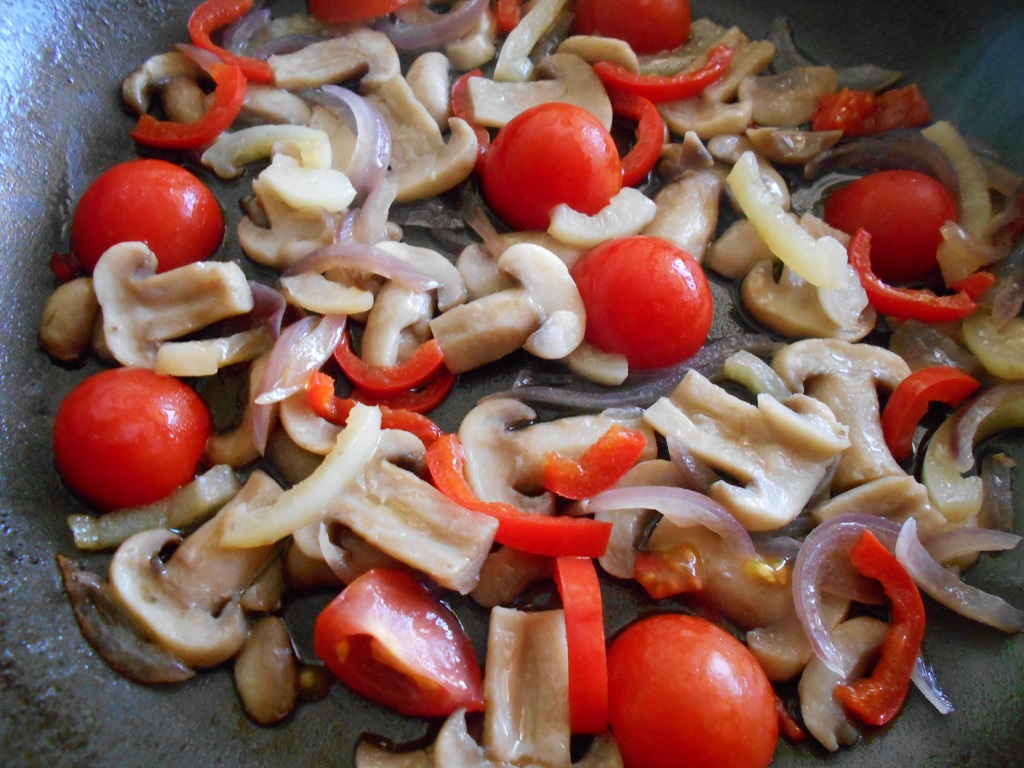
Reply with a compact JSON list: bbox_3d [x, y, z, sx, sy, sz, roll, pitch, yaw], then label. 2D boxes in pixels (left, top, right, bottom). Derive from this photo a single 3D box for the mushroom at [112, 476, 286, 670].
[{"bbox_3d":[-0.061,0.037,0.160,0.028,0.013,0.035,24,64,10],"label":"mushroom"}]

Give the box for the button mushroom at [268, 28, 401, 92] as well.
[{"bbox_3d":[-0.048,-0.083,0.211,0.034,0.012,0.023,-9,56,-9],"label":"button mushroom"}]

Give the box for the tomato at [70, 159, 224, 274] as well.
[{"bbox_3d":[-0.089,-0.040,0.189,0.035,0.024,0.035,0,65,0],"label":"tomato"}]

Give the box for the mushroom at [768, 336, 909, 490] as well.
[{"bbox_3d":[0.074,0.009,0.176,0.029,0.012,0.037,8,62,2],"label":"mushroom"}]

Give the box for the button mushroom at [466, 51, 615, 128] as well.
[{"bbox_3d":[0.007,-0.072,0.209,0.038,0.012,0.030,-4,62,-5],"label":"button mushroom"}]

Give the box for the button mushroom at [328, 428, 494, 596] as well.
[{"bbox_3d":[-0.022,0.029,0.162,0.035,0.012,0.029,25,64,11],"label":"button mushroom"}]

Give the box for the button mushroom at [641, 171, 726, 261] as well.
[{"bbox_3d":[0.045,-0.042,0.200,0.021,0.013,0.035,17,66,8],"label":"button mushroom"}]

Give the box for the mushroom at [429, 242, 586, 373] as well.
[{"bbox_3d":[-0.001,-0.013,0.179,0.036,0.013,0.027,-20,65,-13],"label":"mushroom"}]

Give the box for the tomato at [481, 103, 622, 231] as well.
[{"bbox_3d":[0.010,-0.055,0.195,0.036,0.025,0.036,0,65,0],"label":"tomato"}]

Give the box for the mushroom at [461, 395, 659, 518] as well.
[{"bbox_3d":[0.011,0.015,0.172,0.043,0.011,0.026,-5,65,-2],"label":"mushroom"}]

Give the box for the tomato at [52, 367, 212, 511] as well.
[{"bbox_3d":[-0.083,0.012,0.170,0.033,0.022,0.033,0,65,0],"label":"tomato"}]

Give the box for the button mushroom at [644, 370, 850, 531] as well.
[{"bbox_3d":[0.050,0.013,0.168,0.036,0.014,0.032,36,70,15],"label":"button mushroom"}]

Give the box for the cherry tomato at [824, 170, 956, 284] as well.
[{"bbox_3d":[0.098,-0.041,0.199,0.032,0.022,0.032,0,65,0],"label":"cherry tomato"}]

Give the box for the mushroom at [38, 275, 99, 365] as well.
[{"bbox_3d":[-0.101,-0.015,0.178,0.015,0.013,0.019,1,62,-2],"label":"mushroom"}]

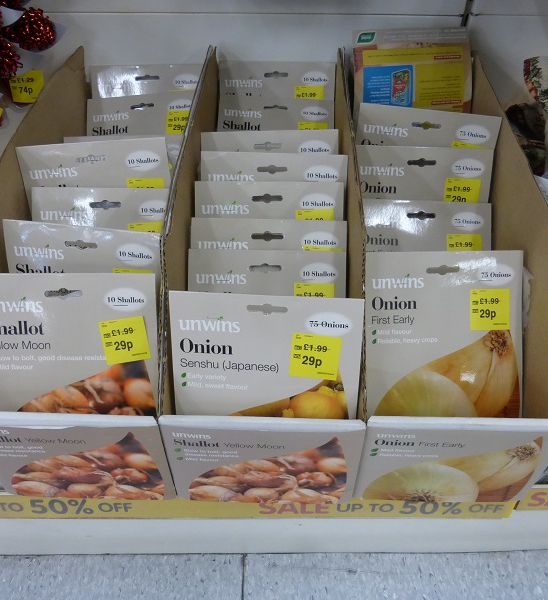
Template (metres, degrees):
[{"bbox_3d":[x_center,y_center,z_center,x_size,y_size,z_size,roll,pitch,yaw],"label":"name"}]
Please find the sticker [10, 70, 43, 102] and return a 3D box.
[{"bbox_3d":[-0.289,-0.249,0.674,0.038,0.038,0.002,-2,45,-10],"label":"sticker"}]

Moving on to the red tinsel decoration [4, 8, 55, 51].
[{"bbox_3d":[-0.271,-0.297,0.632,0.054,0.047,0.040,-4,45,-4],"label":"red tinsel decoration"}]

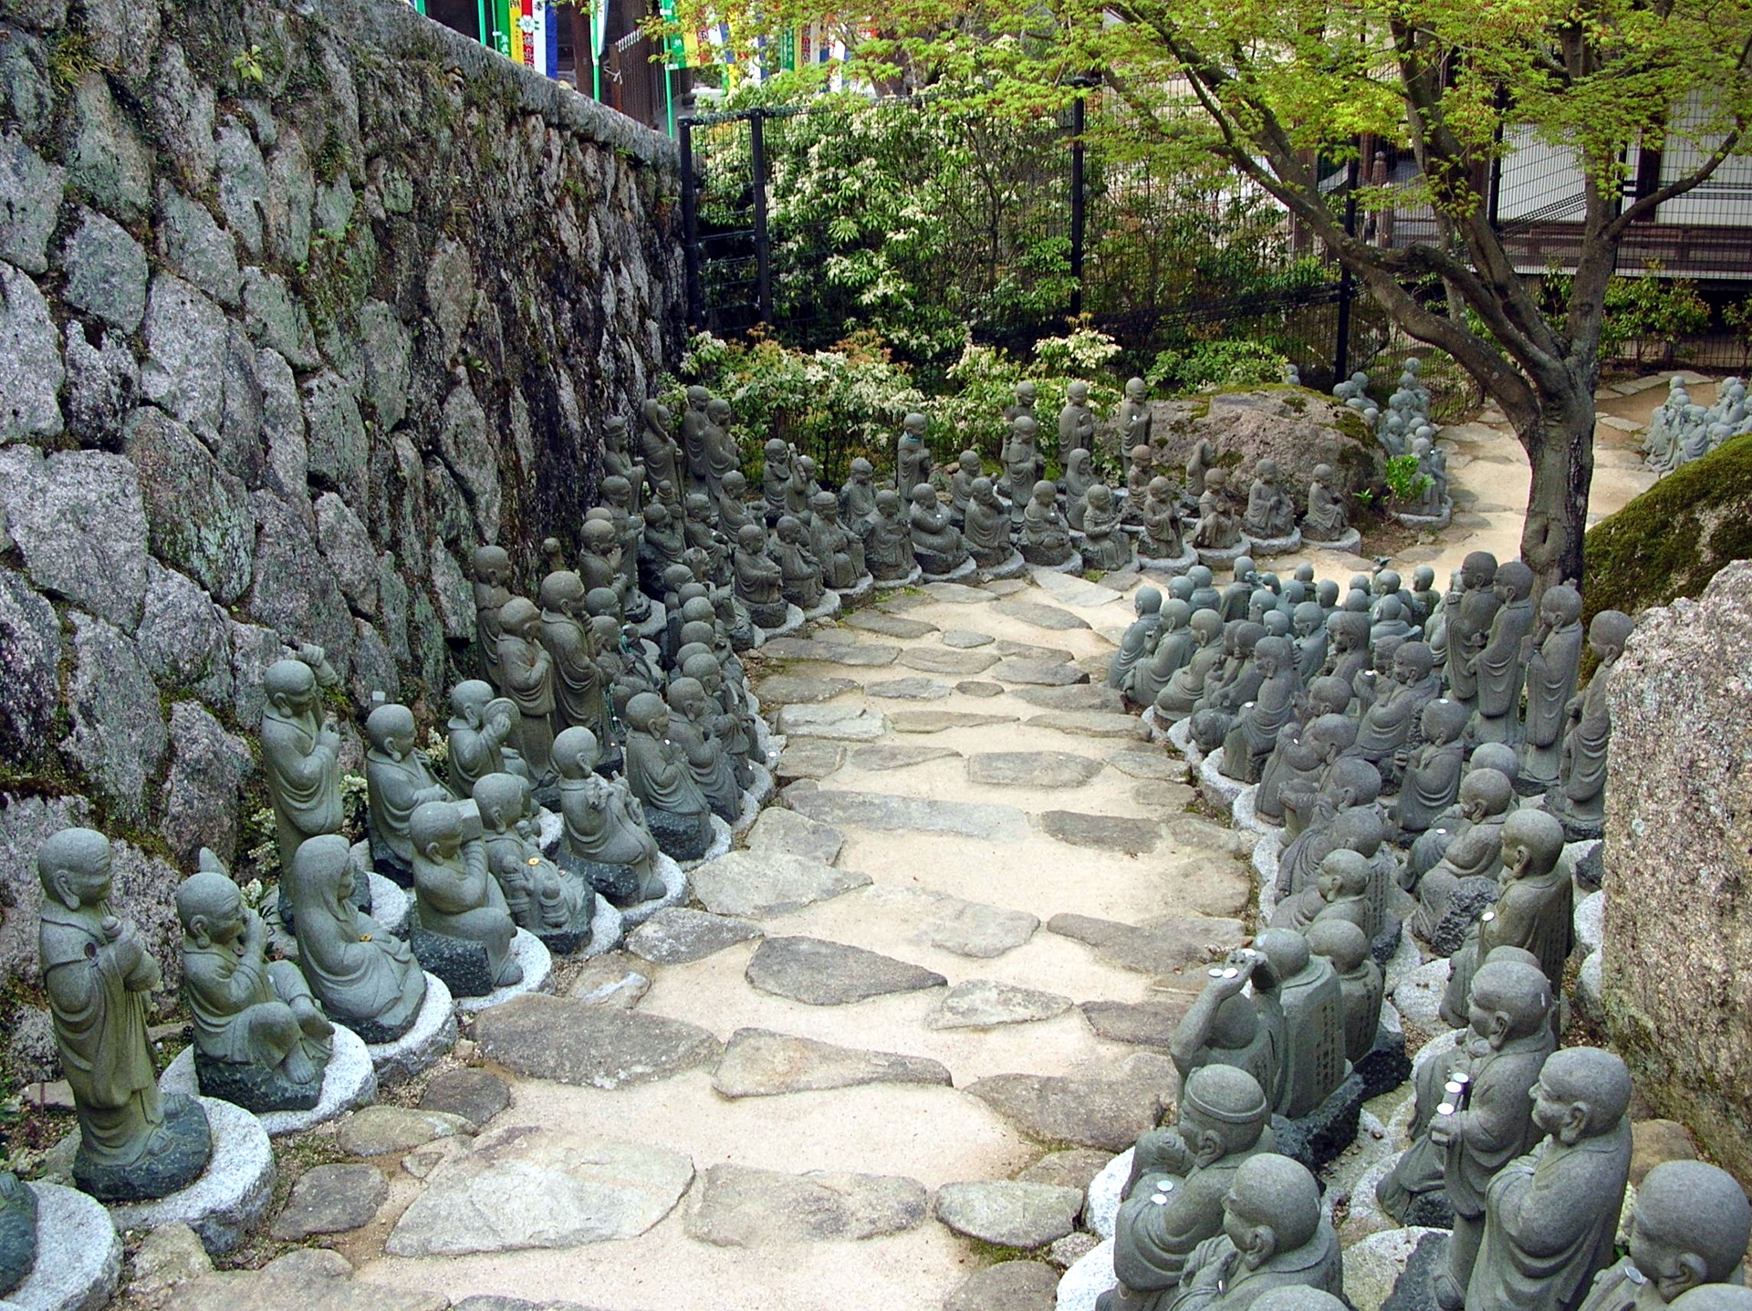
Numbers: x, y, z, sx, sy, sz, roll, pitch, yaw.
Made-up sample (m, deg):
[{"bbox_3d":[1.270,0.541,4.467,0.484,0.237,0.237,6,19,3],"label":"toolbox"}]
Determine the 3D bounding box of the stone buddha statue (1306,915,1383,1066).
[{"bbox_3d":[0.838,0.626,3.830,0.210,0.345,0.200,9,21,27],"label":"stone buddha statue"}]

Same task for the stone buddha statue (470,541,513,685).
[{"bbox_3d":[-1.011,-0.032,5.800,0.190,0.560,0.190,-3,20,-5],"label":"stone buddha statue"}]

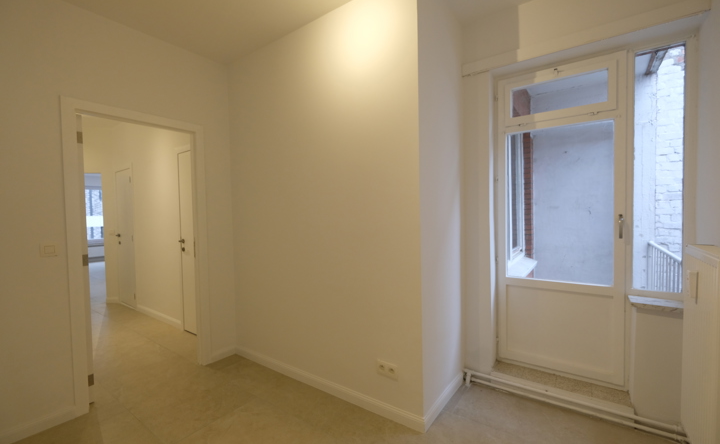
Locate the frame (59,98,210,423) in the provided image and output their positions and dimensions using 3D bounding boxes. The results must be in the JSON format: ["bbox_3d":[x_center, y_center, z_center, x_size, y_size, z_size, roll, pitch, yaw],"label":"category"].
[{"bbox_3d":[-1.692,0.234,2.367,0.130,2.137,0.900,0,2,39],"label":"frame"}]

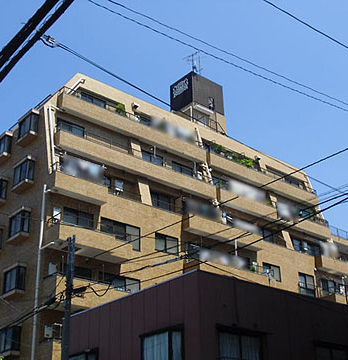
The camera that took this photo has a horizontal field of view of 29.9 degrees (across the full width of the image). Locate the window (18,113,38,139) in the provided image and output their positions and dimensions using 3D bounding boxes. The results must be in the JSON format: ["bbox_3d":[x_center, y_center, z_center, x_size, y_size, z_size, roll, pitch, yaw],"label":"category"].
[{"bbox_3d":[-7.725,-2.799,34.688,0.419,1.161,1.282,19,-34,-36],"label":"window"}]

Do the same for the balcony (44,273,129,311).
[{"bbox_3d":[-3.812,5.296,29.200,4.008,1.189,1.176,19,-32,-35],"label":"balcony"}]

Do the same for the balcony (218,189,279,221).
[{"bbox_3d":[4.379,1.741,40.743,4.980,0.860,0.900,20,-33,-36],"label":"balcony"}]

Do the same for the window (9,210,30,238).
[{"bbox_3d":[-7.607,2.265,32.213,0.419,1.147,1.350,19,-34,-36],"label":"window"}]

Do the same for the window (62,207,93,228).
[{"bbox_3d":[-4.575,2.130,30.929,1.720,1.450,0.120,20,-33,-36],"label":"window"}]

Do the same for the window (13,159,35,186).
[{"bbox_3d":[-7.672,-0.254,33.453,0.419,1.147,1.377,19,-34,-36],"label":"window"}]

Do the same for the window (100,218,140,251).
[{"bbox_3d":[-2.637,2.641,31.646,2.350,1.240,0.120,20,-33,-36],"label":"window"}]

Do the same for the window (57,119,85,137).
[{"bbox_3d":[-5.565,-2.403,35.032,1.714,1.499,0.135,19,-34,-36],"label":"window"}]

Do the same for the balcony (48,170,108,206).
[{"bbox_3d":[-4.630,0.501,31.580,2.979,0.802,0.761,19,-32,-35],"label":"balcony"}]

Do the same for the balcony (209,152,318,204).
[{"bbox_3d":[6.150,0.285,44.787,10.620,0.761,0.855,19,-32,-35],"label":"balcony"}]

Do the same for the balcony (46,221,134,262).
[{"bbox_3d":[-3.917,3.072,30.918,4.131,0.783,1.147,19,-34,-36],"label":"balcony"}]

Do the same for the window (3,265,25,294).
[{"bbox_3d":[-7.612,4.867,31.123,0.462,1.122,1.373,19,-32,-35],"label":"window"}]

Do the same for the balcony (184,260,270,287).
[{"bbox_3d":[3.207,5.582,36.394,5.400,0.783,1.310,19,-34,-36],"label":"balcony"}]

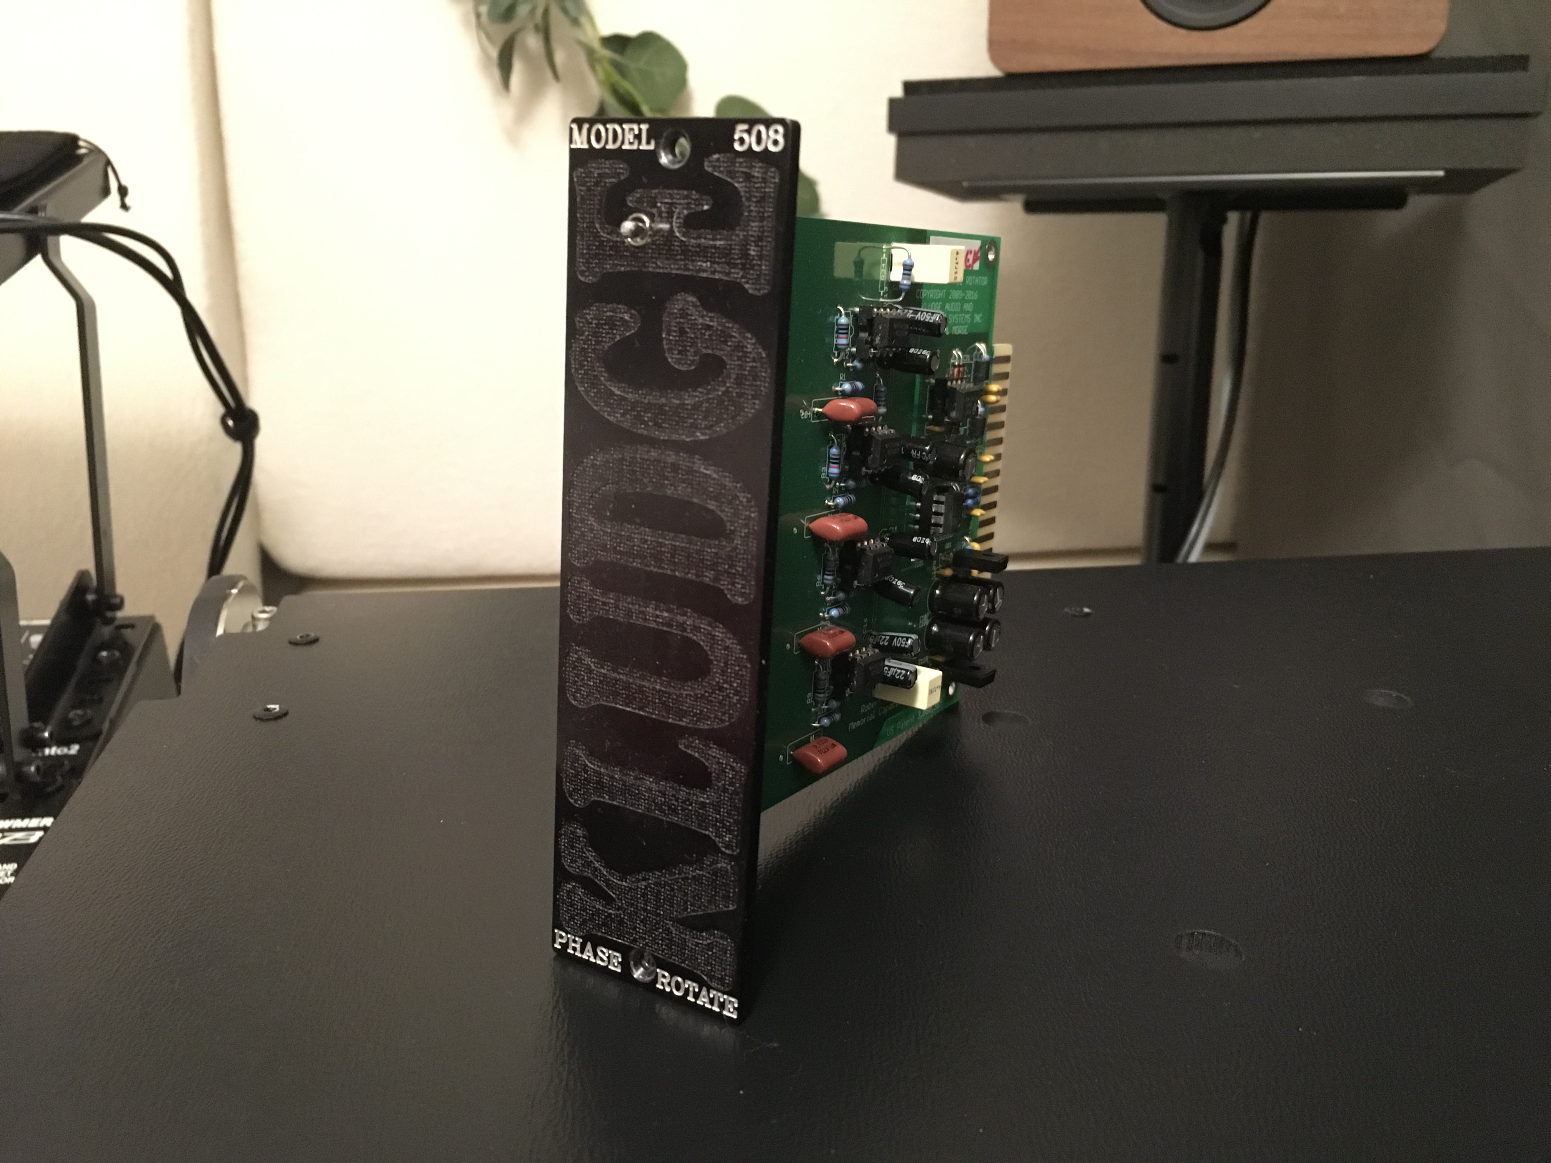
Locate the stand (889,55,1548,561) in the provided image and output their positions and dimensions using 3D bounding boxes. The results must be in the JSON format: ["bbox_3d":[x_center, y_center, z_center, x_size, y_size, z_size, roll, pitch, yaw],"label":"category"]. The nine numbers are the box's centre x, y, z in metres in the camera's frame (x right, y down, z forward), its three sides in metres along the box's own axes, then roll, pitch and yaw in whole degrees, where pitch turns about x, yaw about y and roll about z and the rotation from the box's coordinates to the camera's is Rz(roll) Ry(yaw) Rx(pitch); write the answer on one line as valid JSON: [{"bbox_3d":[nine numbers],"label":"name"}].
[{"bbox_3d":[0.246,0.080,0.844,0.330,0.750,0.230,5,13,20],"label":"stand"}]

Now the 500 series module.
[{"bbox_3d":[0.018,-0.011,0.251,0.038,0.133,0.160,12,16,29],"label":"500 series module"}]

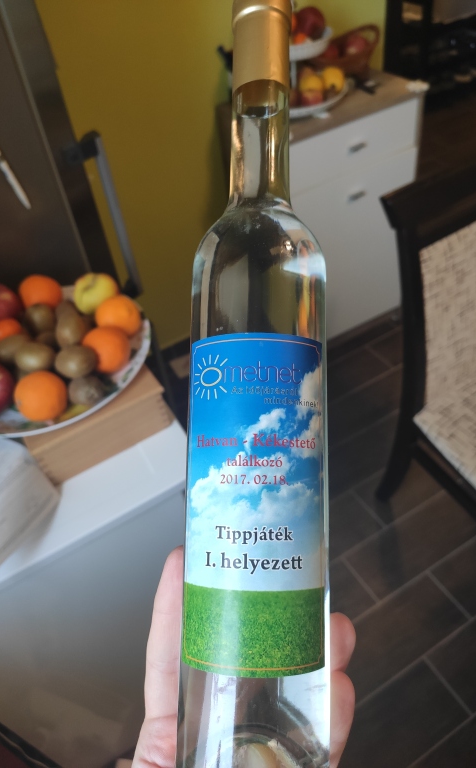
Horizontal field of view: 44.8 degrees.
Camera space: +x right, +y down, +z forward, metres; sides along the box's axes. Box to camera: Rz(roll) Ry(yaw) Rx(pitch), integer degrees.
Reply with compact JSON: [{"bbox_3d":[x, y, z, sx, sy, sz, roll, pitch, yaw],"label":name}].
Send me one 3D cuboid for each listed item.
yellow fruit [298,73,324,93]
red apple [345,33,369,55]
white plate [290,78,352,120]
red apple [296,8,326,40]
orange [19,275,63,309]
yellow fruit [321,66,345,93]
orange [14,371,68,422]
[{"bbox_3d":[0.183,-0.749,1.438,0.062,0.060,0.062,-5,44,5],"label":"yellow fruit"},{"bbox_3d":[0.326,-0.936,1.588,0.068,0.065,0.068,-5,44,5],"label":"red apple"},{"bbox_3d":[0.133,-0.758,1.530,0.320,0.070,0.320,-5,44,5],"label":"white plate"},{"bbox_3d":[0.173,-0.846,1.356,0.072,0.072,0.072,-5,44,5],"label":"red apple"},{"bbox_3d":[-0.324,-0.147,0.949,0.071,0.068,0.071,-5,44,5],"label":"orange"},{"bbox_3d":[0.235,-0.758,1.437,0.062,0.065,0.062,-5,44,5],"label":"yellow fruit"},{"bbox_3d":[-0.269,0.017,0.790,0.070,0.069,0.070,-9,41,0],"label":"orange"}]

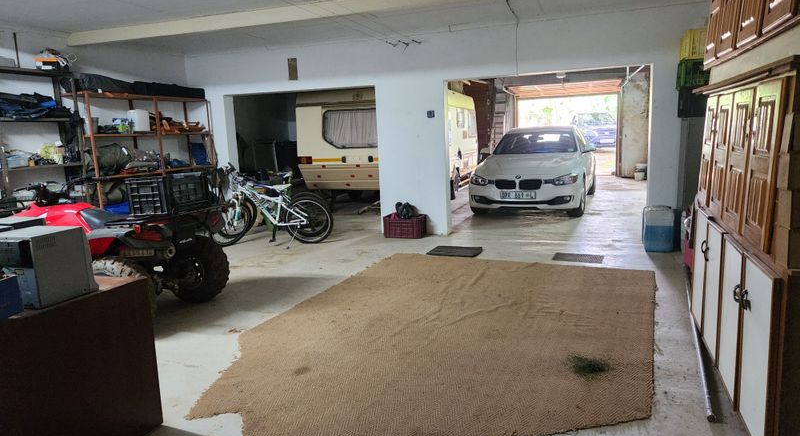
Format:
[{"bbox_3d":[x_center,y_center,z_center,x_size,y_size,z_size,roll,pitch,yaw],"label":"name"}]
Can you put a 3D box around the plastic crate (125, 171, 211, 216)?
[{"bbox_3d":[-1.769,-0.205,4.128,0.320,0.270,0.560,-1,9,11],"label":"plastic crate"}]

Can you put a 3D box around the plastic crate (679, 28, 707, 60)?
[{"bbox_3d":[3.109,-1.754,5.400,0.430,0.285,0.440,1,10,21],"label":"plastic crate"}]

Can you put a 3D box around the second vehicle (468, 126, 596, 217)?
[{"bbox_3d":[2.658,-1.007,9.996,1.900,1.430,4.620,2,10,23],"label":"second vehicle"}]

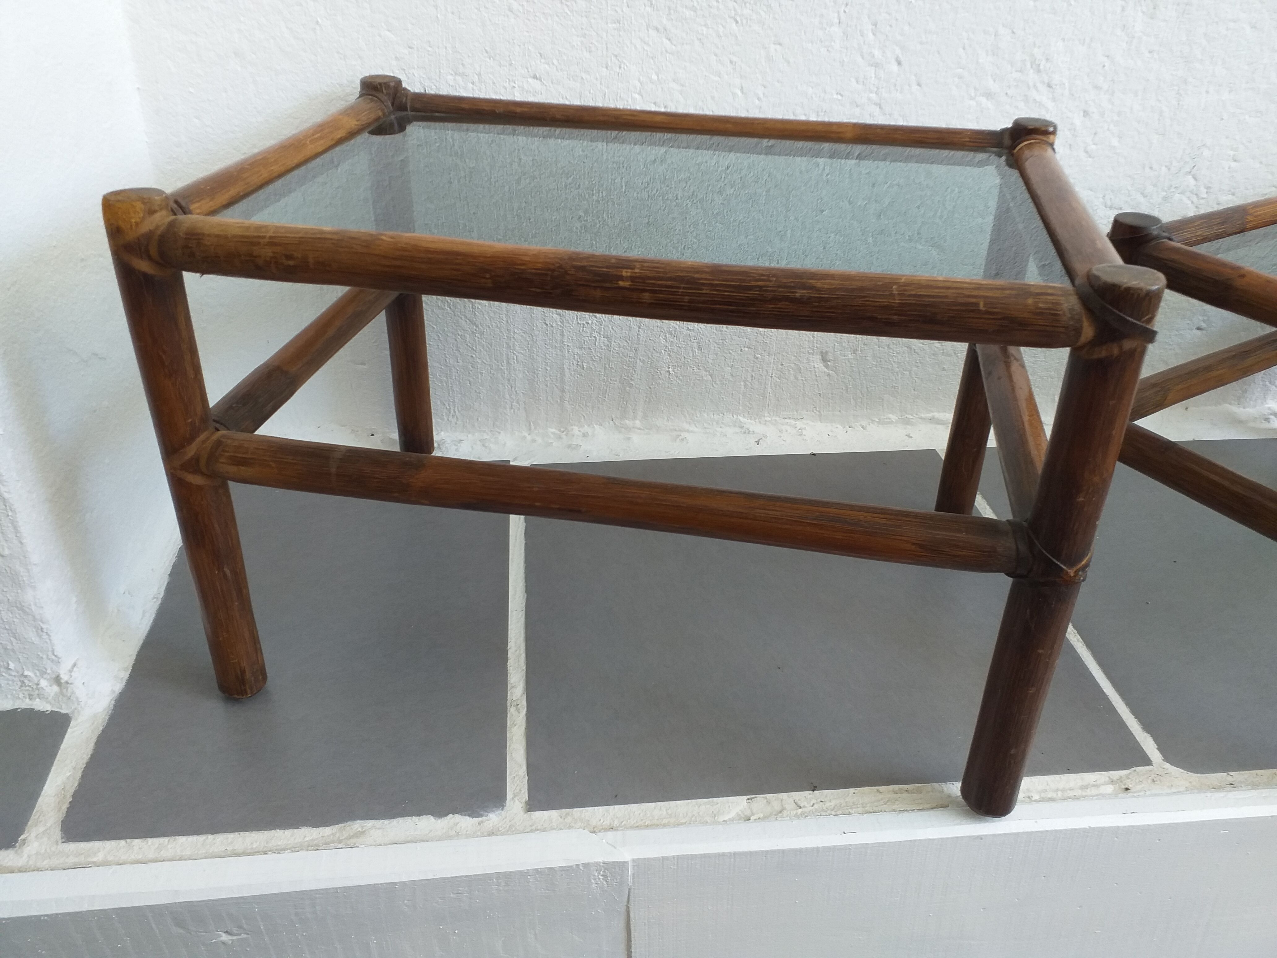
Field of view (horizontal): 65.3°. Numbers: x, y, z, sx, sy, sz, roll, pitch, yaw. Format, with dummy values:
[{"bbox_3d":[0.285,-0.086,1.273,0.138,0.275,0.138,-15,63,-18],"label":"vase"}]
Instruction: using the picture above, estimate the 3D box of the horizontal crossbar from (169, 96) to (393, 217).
[{"bbox_3d":[-0.265,-0.239,0.756,0.030,0.030,0.321,7,33,9],"label":"horizontal crossbar"}]

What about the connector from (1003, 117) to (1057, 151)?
[{"bbox_3d":[0.315,-0.273,0.811,0.041,0.033,0.041,7,33,9],"label":"connector"}]

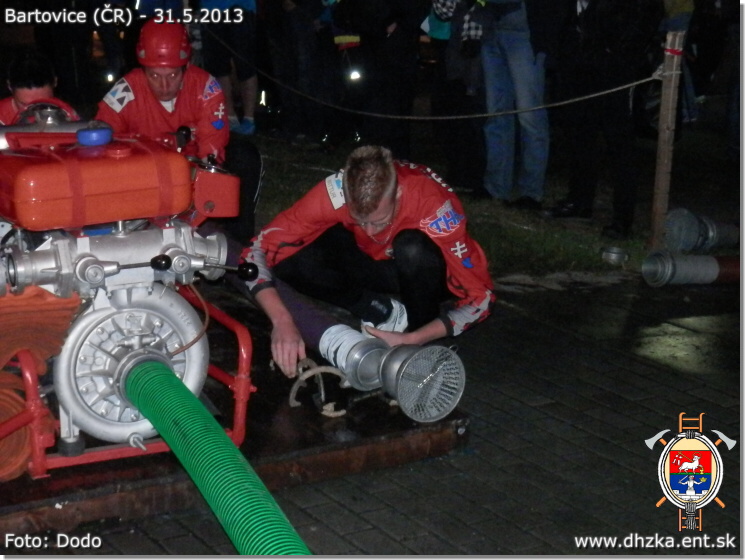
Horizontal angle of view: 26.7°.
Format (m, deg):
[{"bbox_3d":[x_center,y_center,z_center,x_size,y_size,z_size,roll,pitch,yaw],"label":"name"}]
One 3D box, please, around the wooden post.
[{"bbox_3d":[1.275,-0.610,6.850,0.065,0.960,0.060,10,15,29],"label":"wooden post"}]

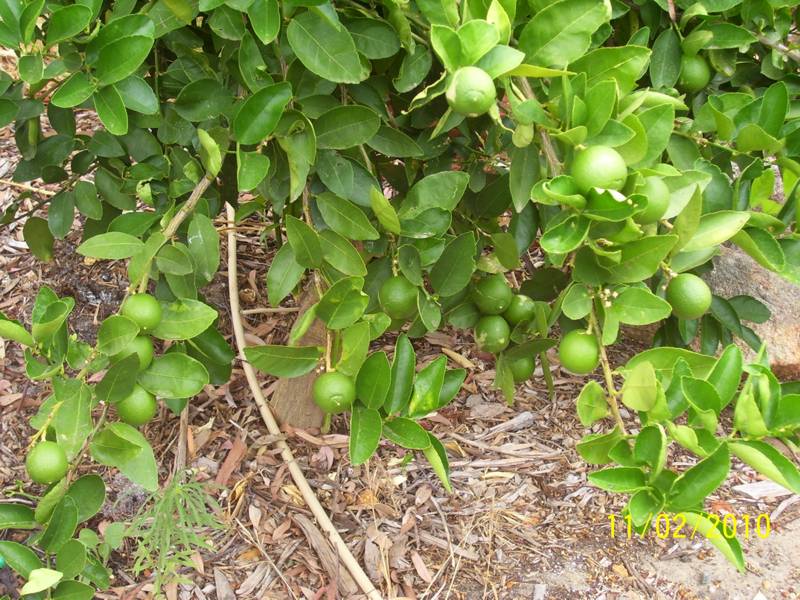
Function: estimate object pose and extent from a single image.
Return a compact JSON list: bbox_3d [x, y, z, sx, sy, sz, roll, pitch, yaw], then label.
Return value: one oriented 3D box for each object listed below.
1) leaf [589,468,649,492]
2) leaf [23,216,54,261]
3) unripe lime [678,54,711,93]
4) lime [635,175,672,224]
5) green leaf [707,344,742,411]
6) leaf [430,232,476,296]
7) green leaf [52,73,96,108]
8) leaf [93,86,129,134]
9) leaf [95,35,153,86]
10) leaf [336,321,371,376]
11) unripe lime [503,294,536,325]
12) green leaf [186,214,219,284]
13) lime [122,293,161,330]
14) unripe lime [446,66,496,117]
[{"bbox_3d":[0.233,0.191,1.620,0.066,0.014,0.033,8,49,-9],"label":"leaf"},{"bbox_3d":[-0.414,-0.069,1.750,0.033,0.012,0.057,-17,73,-5],"label":"leaf"},{"bbox_3d":[0.340,-0.261,1.760,0.043,0.045,0.043,0,25,0],"label":"unripe lime"},{"bbox_3d":[0.250,-0.101,1.540,0.048,0.050,0.048,0,32,0],"label":"lime"},{"bbox_3d":[0.363,0.085,1.700,0.035,0.014,0.080,23,68,-7],"label":"green leaf"},{"bbox_3d":[0.059,-0.039,1.680,0.047,0.018,0.079,24,76,13],"label":"leaf"},{"bbox_3d":[-0.358,-0.231,1.680,0.054,0.016,0.040,-29,64,-16],"label":"green leaf"},{"bbox_3d":[-0.315,-0.207,1.660,0.031,0.010,0.068,-26,72,-9],"label":"leaf"},{"bbox_3d":[-0.288,-0.250,1.600,0.045,0.014,0.086,43,64,13],"label":"leaf"},{"bbox_3d":[-0.053,0.056,1.750,0.039,0.069,0.018,27,-4,19],"label":"leaf"},{"bbox_3d":[0.147,0.013,1.860,0.040,0.041,0.040,0,28,0],"label":"unripe lime"},{"bbox_3d":[-0.224,-0.059,1.740,0.038,0.018,0.079,-6,73,-11],"label":"green leaf"},{"bbox_3d":[-0.286,0.014,1.690,0.044,0.044,0.044,0,25,0],"label":"lime"},{"bbox_3d":[0.076,-0.221,1.620,0.051,0.053,0.051,0,-6,0],"label":"unripe lime"}]

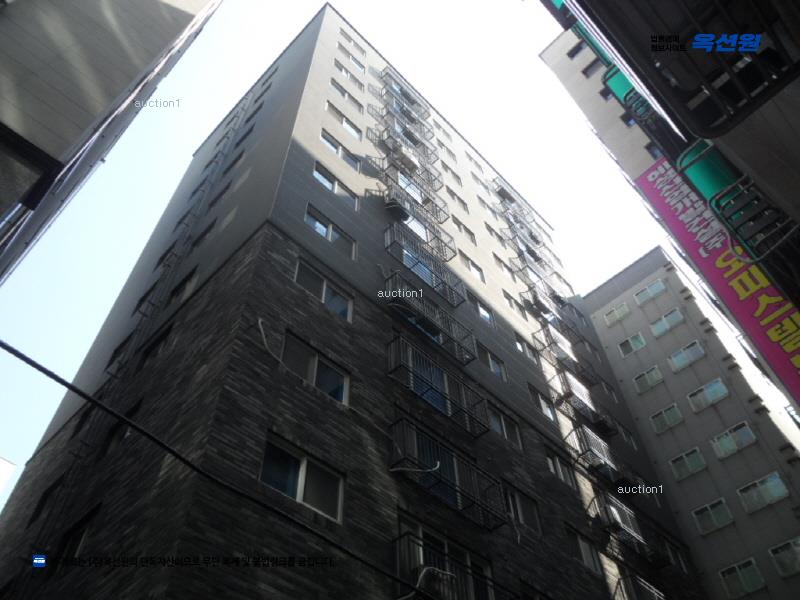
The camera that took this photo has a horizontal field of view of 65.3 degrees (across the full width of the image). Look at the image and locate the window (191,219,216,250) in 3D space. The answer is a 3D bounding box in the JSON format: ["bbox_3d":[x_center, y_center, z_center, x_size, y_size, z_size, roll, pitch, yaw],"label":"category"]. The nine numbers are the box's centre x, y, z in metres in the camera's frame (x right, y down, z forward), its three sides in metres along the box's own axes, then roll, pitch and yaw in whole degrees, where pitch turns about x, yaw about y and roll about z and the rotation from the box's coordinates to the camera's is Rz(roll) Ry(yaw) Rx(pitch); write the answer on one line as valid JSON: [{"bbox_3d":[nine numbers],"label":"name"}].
[{"bbox_3d":[-6.468,-2.006,20.674,1.316,1.036,0.150,-39,-61,24],"label":"window"}]

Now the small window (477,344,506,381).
[{"bbox_3d":[3.055,2.112,20.838,0.150,1.036,1.484,-39,-61,24],"label":"small window"}]

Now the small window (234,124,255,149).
[{"bbox_3d":[-6.787,-7.096,27.533,1.415,0.938,0.160,-39,-61,24],"label":"small window"}]

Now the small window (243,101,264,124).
[{"bbox_3d":[-6.844,-8.768,29.699,1.316,1.036,0.150,-39,-61,24],"label":"small window"}]

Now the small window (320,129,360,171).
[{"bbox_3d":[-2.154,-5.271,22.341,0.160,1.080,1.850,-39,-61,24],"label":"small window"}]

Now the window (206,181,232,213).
[{"bbox_3d":[-6.552,-3.709,22.930,1.316,1.036,0.150,-39,-61,24],"label":"window"}]

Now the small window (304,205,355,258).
[{"bbox_3d":[-1.981,-1.869,17.681,0.150,1.036,1.814,-39,-61,24],"label":"small window"}]

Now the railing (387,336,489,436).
[{"bbox_3d":[1.029,2.328,16.404,0.520,1.148,3.340,-39,-61,24],"label":"railing"}]

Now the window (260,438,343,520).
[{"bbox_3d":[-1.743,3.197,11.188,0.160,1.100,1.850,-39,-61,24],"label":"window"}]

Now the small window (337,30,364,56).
[{"bbox_3d":[-2.570,-13.804,33.571,0.180,1.013,1.836,-39,-61,24],"label":"small window"}]

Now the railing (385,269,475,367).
[{"bbox_3d":[0.969,0.615,19.092,0.529,1.206,3.392,-39,-61,24],"label":"railing"}]

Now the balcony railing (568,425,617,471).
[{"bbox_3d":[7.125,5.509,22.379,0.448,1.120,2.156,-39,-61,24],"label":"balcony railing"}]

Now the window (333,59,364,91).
[{"bbox_3d":[-2.386,-10.330,28.912,1.844,1.031,0.160,38,-63,-26],"label":"window"}]

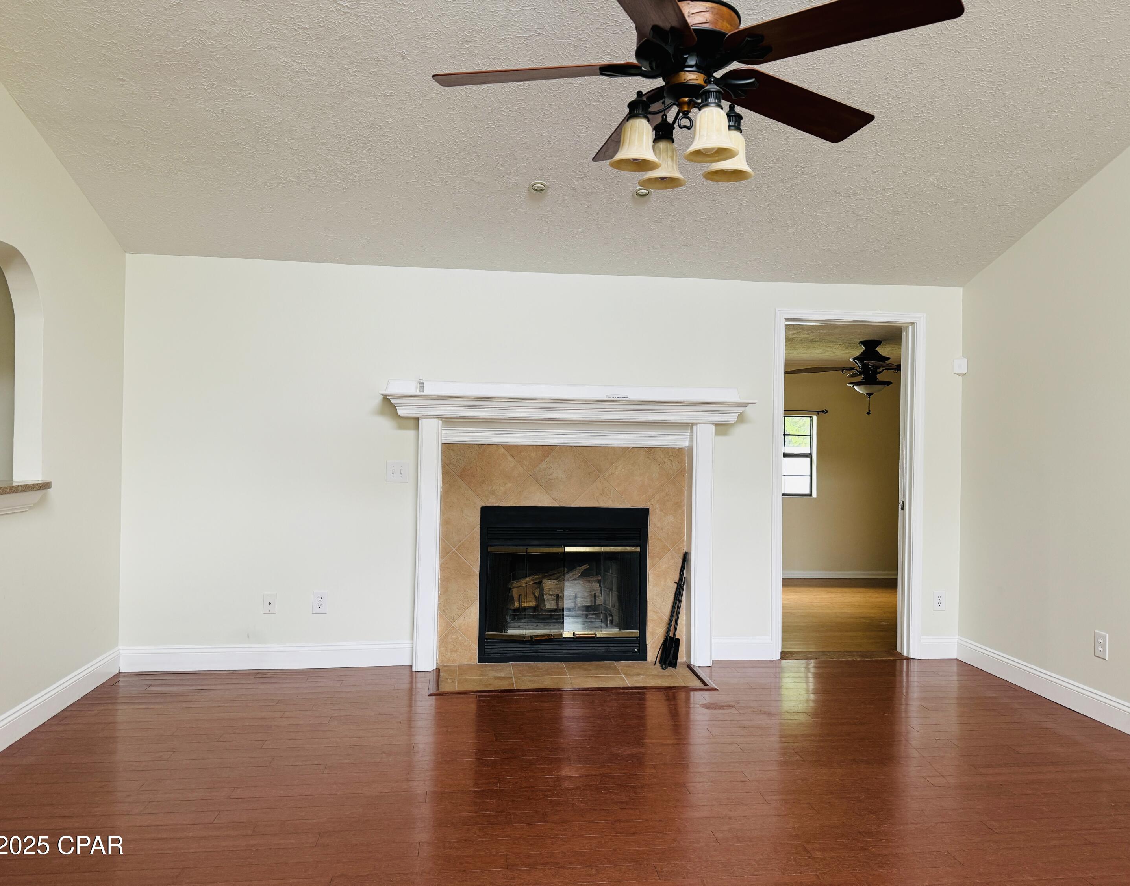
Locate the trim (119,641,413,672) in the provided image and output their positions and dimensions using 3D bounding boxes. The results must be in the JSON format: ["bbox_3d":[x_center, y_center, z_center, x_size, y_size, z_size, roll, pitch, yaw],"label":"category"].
[{"bbox_3d":[-1.661,1.208,4.620,1.604,0.132,0.020,1,0,-7],"label":"trim"}]

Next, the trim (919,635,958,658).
[{"bbox_3d":[2.326,1.270,5.099,0.251,0.132,0.020,1,0,-7],"label":"trim"}]

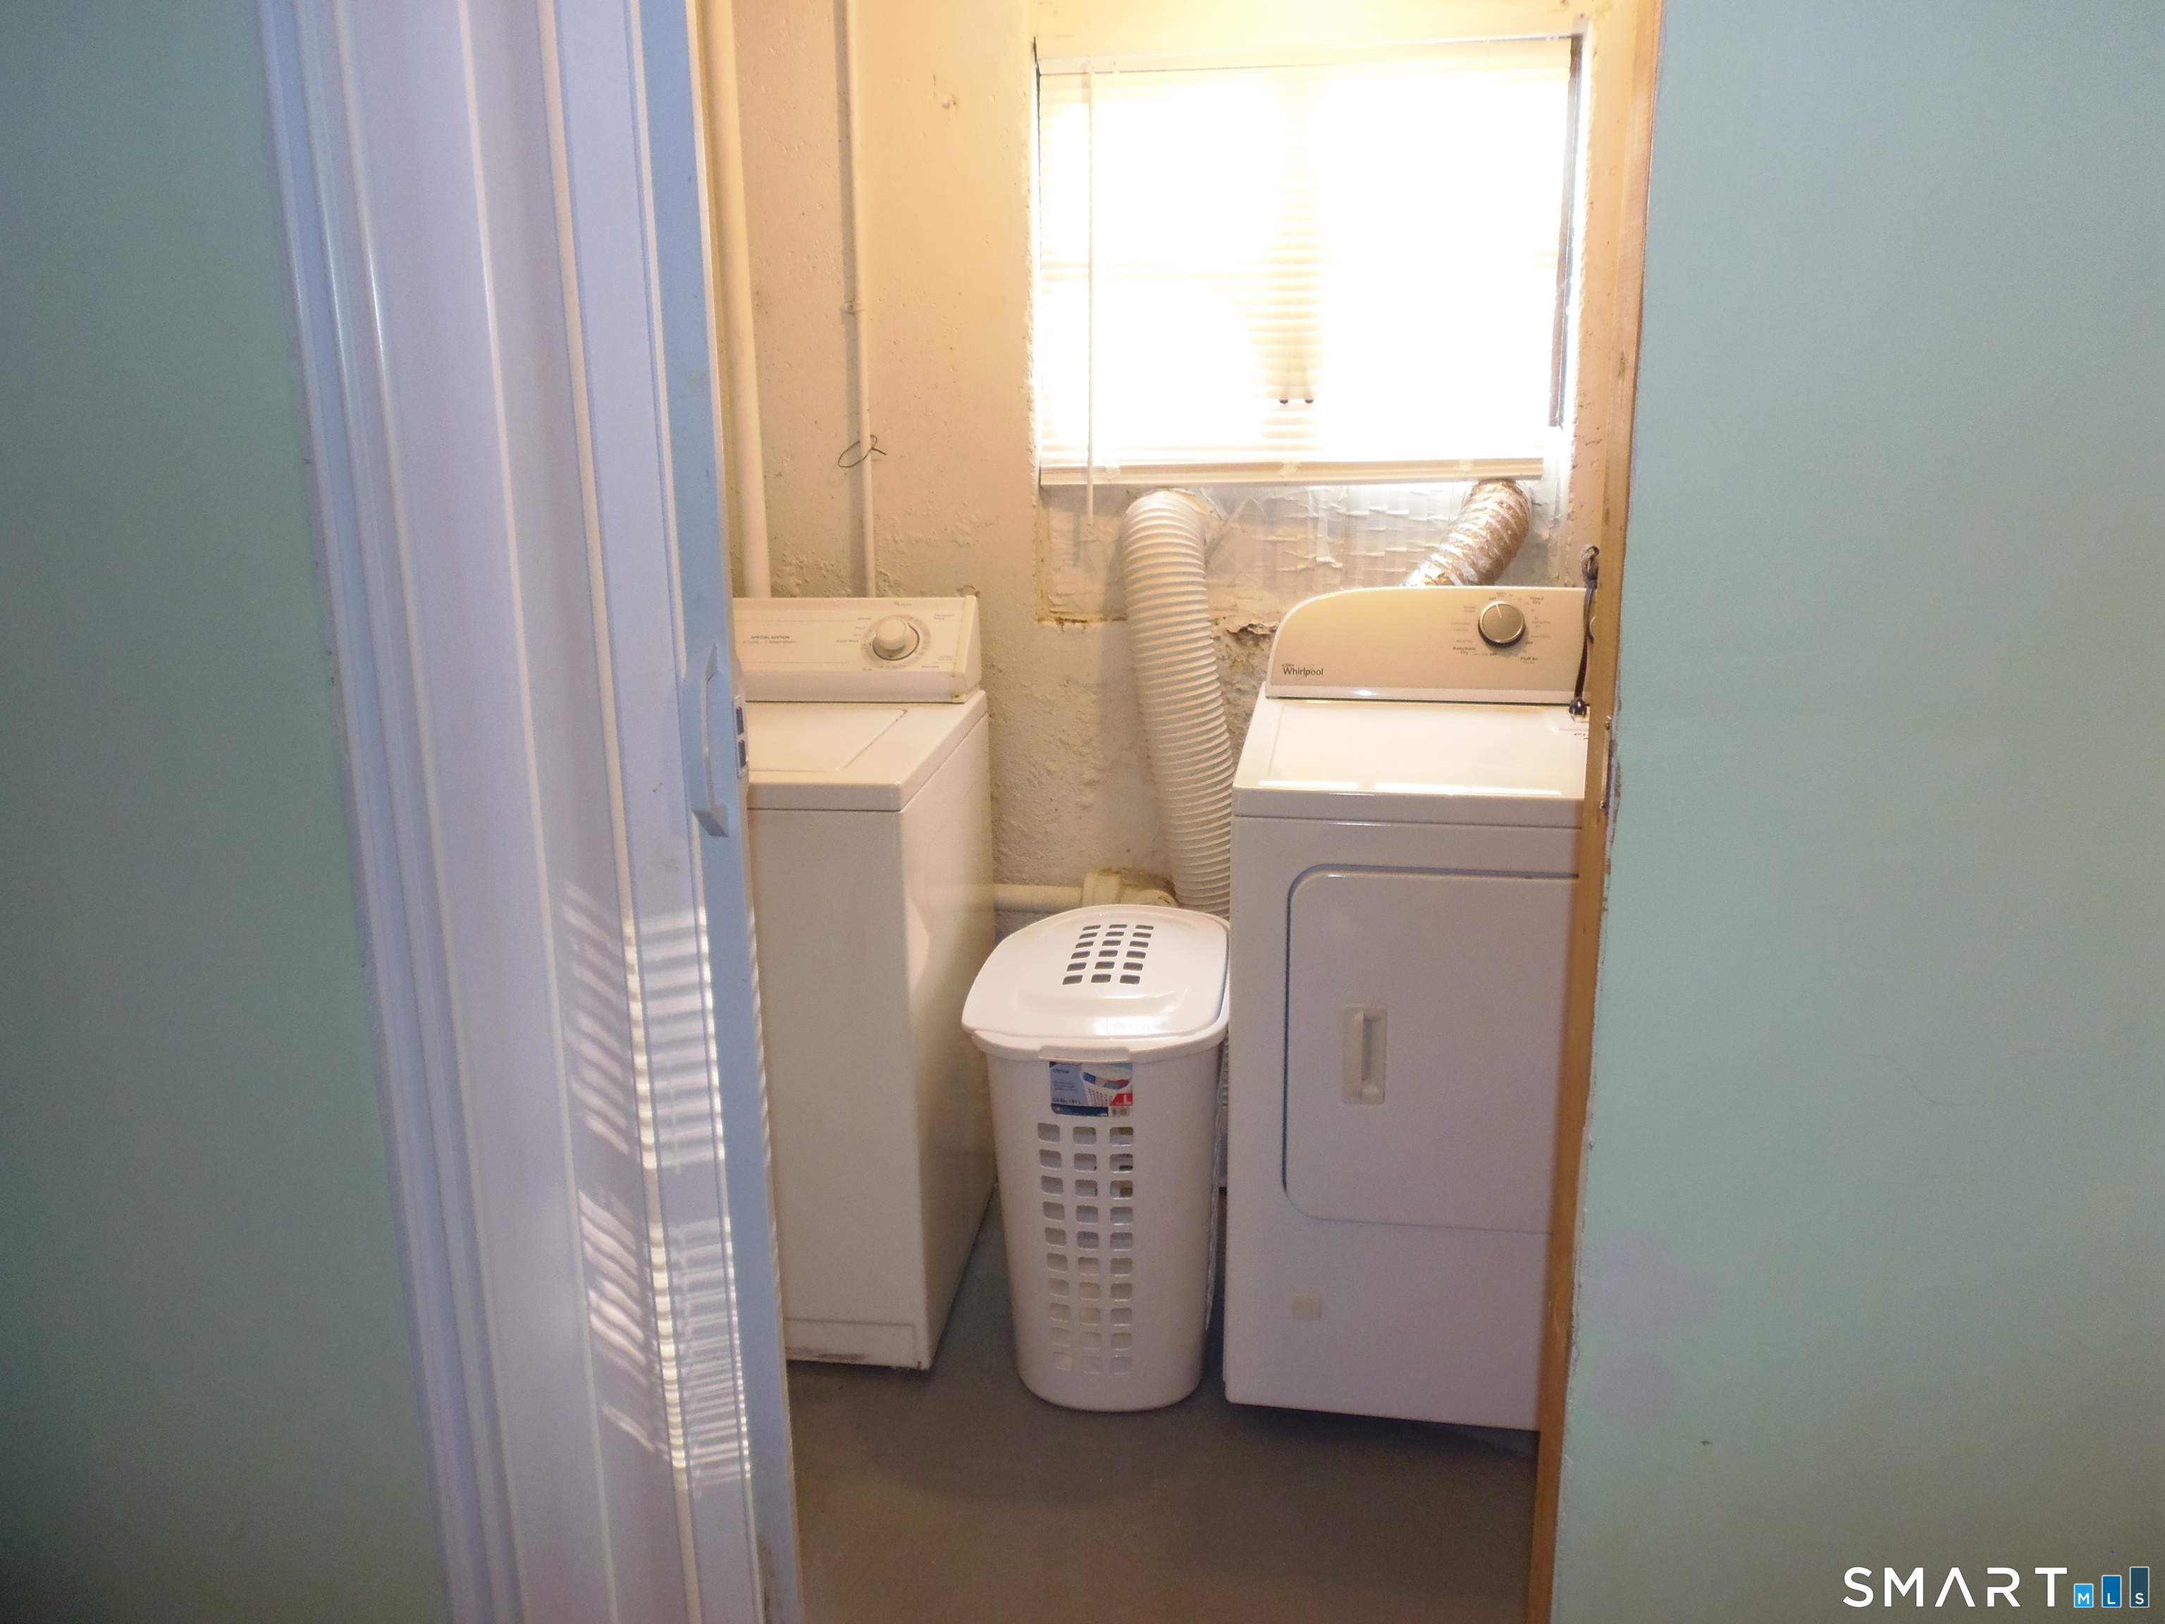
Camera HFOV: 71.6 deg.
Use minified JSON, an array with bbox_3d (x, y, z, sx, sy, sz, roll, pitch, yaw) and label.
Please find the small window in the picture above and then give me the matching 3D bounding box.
[{"bbox_3d":[0.351,-0.895,2.490,0.860,0.675,0.045,2,17,9],"label":"small window"}]

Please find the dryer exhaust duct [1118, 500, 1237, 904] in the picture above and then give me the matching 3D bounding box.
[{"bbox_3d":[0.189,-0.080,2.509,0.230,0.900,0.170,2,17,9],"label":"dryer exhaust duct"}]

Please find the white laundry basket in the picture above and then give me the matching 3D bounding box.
[{"bbox_3d":[0.040,0.507,2.212,0.365,0.625,0.455,1,16,8],"label":"white laundry basket"}]

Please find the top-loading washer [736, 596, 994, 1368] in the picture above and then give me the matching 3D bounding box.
[{"bbox_3d":[-0.526,0.226,2.391,0.670,1.080,0.600,1,16,8],"label":"top-loading washer"}]

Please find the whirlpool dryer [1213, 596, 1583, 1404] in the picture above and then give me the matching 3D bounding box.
[{"bbox_3d":[0.614,0.250,2.226,0.737,1.093,0.690,2,17,10],"label":"whirlpool dryer"}]

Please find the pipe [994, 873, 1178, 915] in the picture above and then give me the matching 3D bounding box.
[{"bbox_3d":[-0.007,0.163,2.740,0.400,0.075,0.075,2,17,9],"label":"pipe"}]

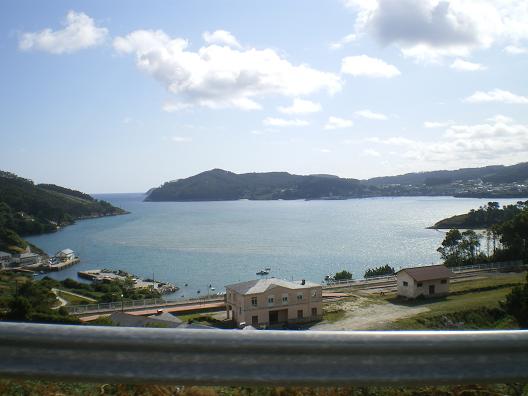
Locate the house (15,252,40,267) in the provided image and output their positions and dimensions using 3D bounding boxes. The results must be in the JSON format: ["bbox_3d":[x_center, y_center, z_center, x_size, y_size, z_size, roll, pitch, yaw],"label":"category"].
[{"bbox_3d":[-121.820,31.540,298.859,6.000,5.300,11.500,0,1,30],"label":"house"}]

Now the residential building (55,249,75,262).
[{"bbox_3d":[-108.428,31.446,316.846,6.000,4.900,7.500,0,1,11],"label":"residential building"}]

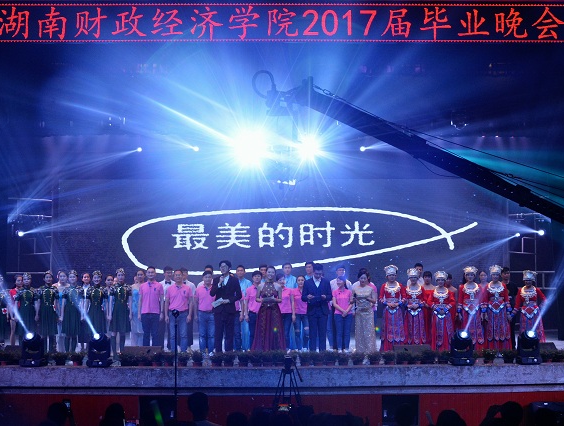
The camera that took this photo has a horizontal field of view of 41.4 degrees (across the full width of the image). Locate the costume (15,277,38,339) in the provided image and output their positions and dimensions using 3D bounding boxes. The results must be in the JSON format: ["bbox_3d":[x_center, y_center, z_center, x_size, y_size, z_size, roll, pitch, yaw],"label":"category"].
[{"bbox_3d":[-4.767,1.818,13.950,0.420,1.060,0.340,0,-3,-5],"label":"costume"}]

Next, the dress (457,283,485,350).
[{"bbox_3d":[3.678,2.046,14.559,0.546,1.374,0.400,0,-5,5],"label":"dress"}]

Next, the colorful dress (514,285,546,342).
[{"bbox_3d":[4.809,2.041,14.402,0.622,1.298,0.400,0,-4,5],"label":"colorful dress"}]

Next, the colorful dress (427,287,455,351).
[{"bbox_3d":[3.083,2.060,14.400,0.530,1.330,0.400,0,-3,0],"label":"colorful dress"}]

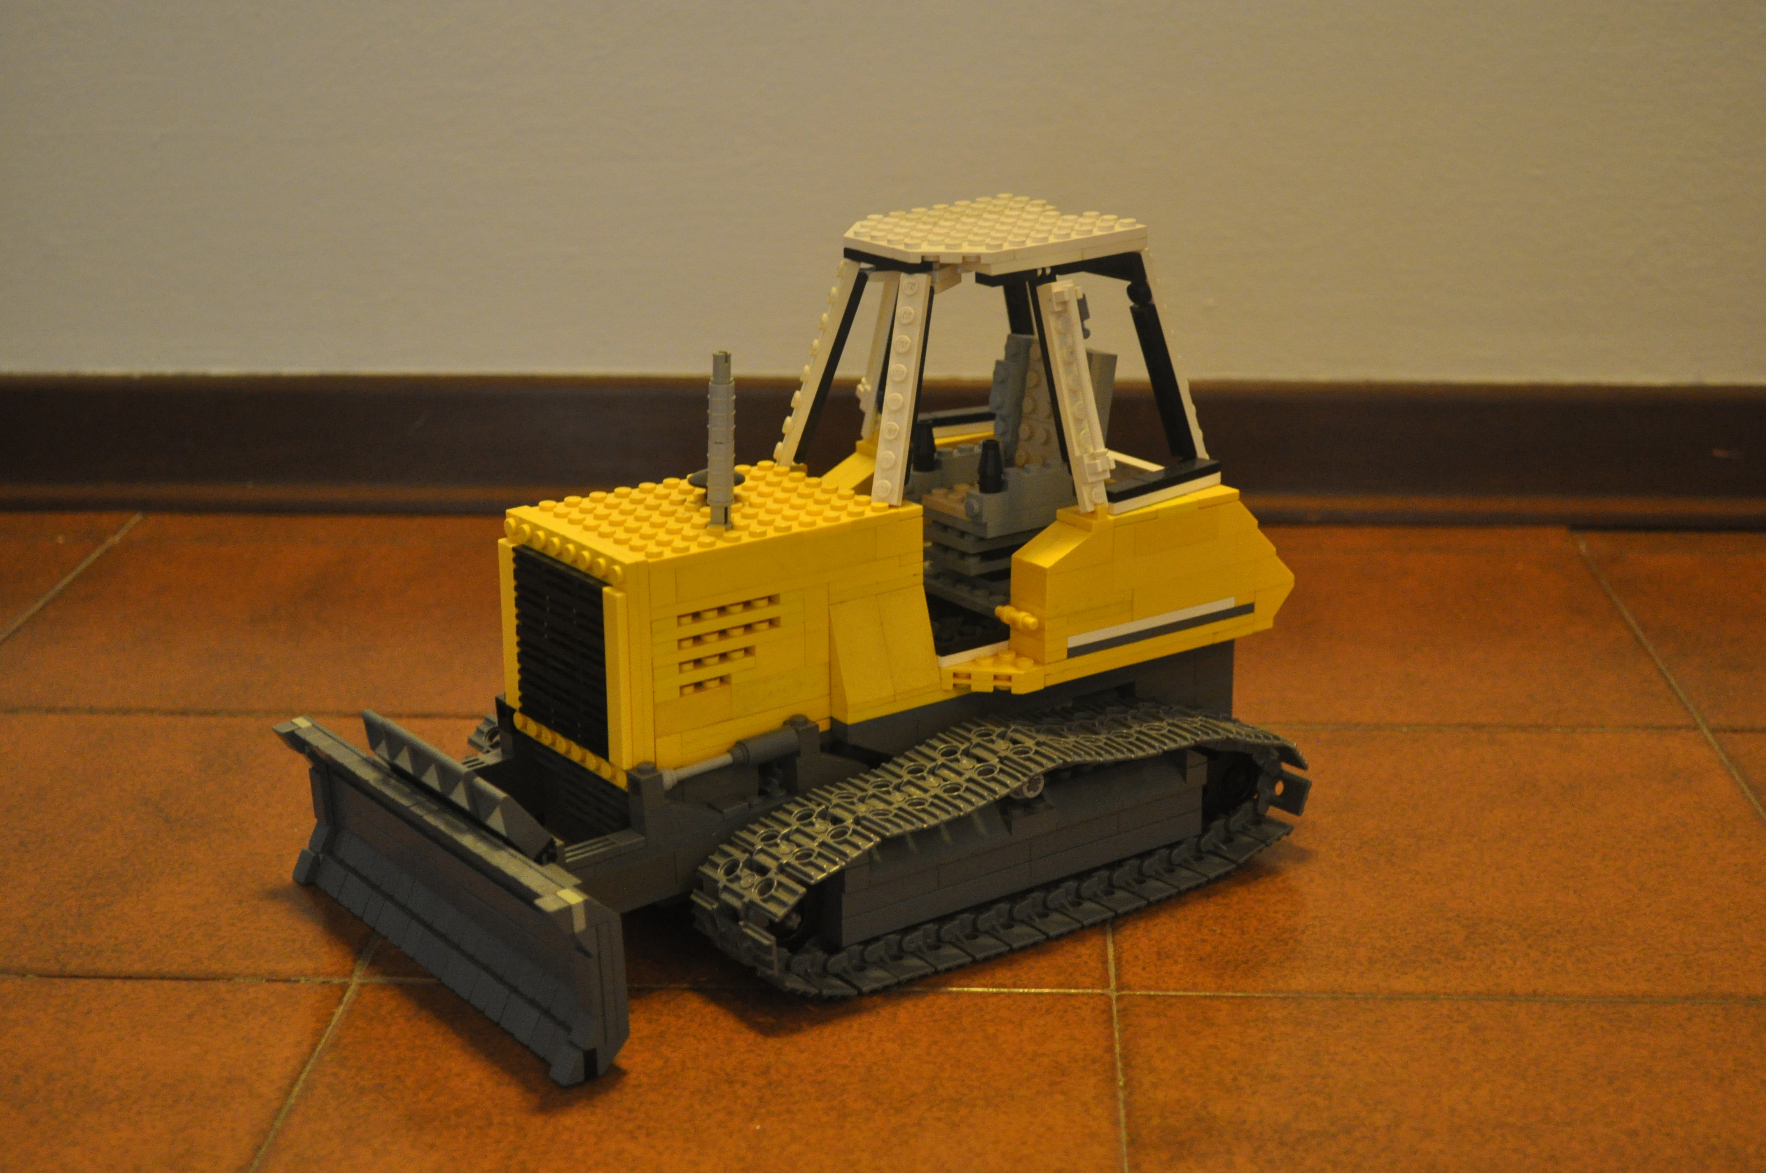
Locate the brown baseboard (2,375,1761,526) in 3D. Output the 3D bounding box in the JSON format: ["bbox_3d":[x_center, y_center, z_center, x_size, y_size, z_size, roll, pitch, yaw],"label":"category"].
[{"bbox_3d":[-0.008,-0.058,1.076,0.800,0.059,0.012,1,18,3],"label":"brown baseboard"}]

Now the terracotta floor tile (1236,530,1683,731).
[{"bbox_3d":[0.177,0.019,0.945,0.198,0.010,0.208,0,18,3],"label":"terracotta floor tile"}]

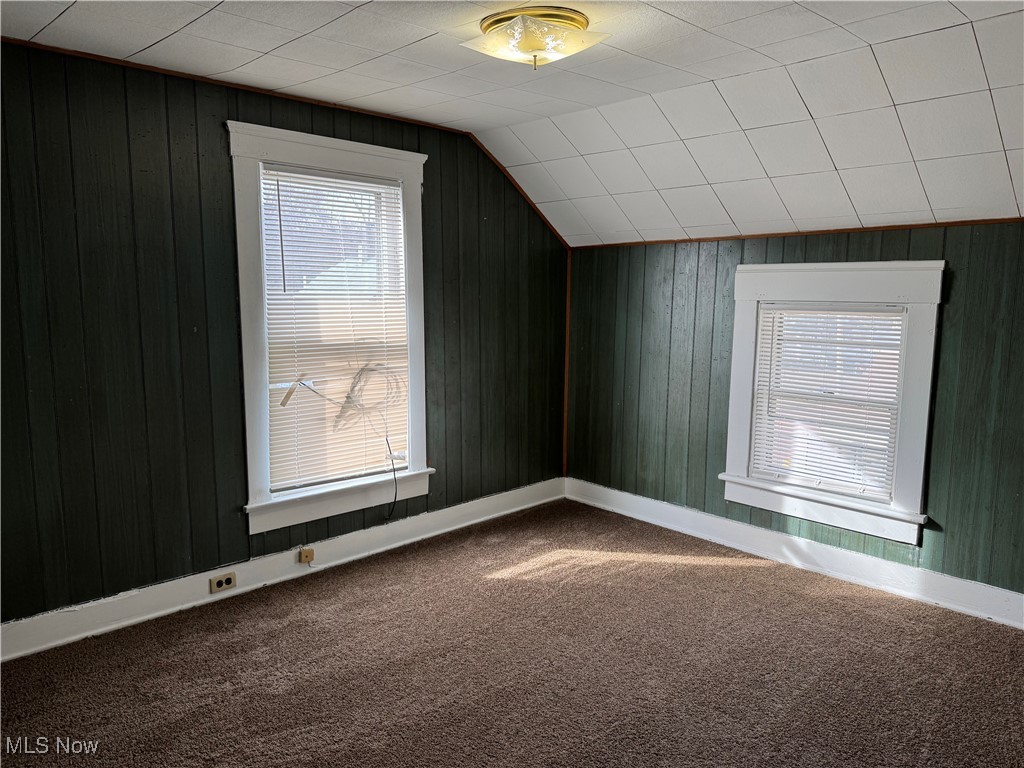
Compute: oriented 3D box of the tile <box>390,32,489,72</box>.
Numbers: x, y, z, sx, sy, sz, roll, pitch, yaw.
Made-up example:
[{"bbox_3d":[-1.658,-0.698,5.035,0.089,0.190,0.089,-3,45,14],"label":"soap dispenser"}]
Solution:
[{"bbox_3d":[-0.232,-1.187,2.530,0.305,0.015,0.305,-8,11,-43],"label":"tile"}]

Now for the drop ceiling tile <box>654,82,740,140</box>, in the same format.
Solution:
[{"bbox_3d":[0.797,-1.179,3.075,0.305,0.015,0.291,9,-21,46],"label":"drop ceiling tile"}]

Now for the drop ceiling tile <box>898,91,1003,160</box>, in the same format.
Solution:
[{"bbox_3d":[1.609,-0.948,2.612,0.305,0.020,0.305,9,-21,46],"label":"drop ceiling tile"}]

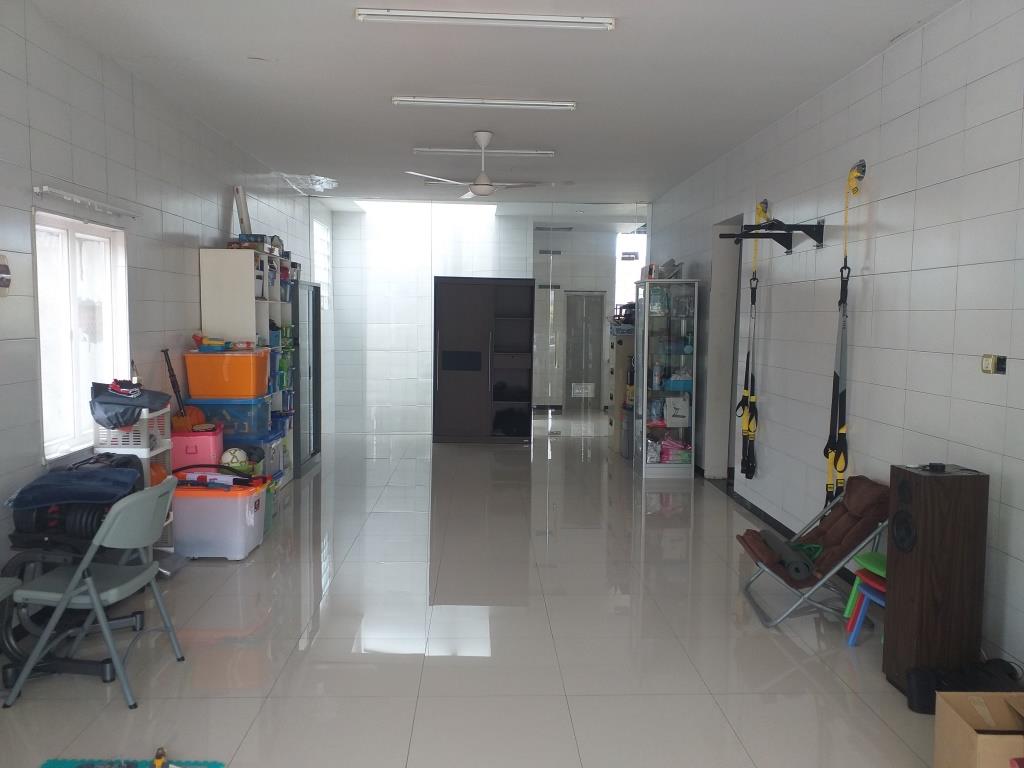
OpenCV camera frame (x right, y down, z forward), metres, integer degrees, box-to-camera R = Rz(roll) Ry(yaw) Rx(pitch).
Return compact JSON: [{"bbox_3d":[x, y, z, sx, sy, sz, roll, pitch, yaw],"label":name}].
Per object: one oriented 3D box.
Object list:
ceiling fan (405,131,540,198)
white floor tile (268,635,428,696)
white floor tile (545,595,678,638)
[{"bbox_3d":[-0.262,-1.809,6.332,1.210,0.524,1.180,1,5,-2],"label":"ceiling fan"},{"bbox_3d":[-0.694,1.243,3.398,0.605,0.020,0.575,1,5,-2],"label":"white floor tile"},{"bbox_3d":[0.493,1.204,4.011,0.605,0.020,0.575,1,5,-2],"label":"white floor tile"}]

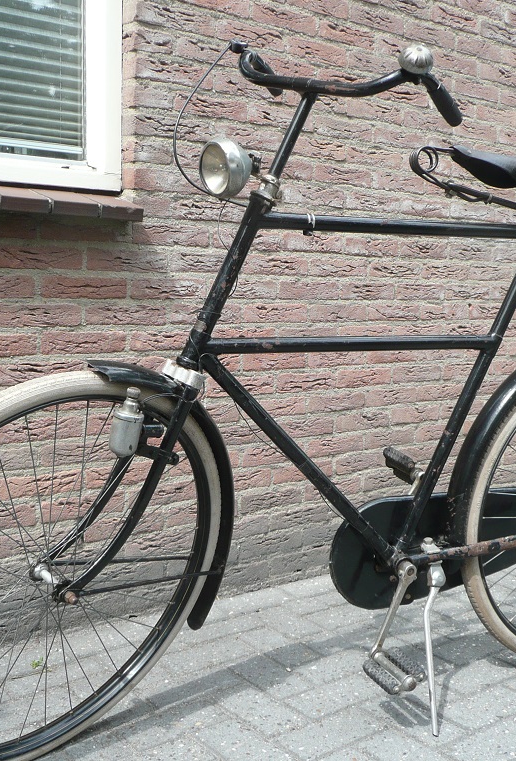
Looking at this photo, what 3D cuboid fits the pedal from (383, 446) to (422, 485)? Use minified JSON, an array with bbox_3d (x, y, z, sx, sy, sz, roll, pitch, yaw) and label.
[{"bbox_3d":[0.298,0.177,1.682,0.027,0.069,0.100,-34,24,-12],"label":"pedal"}]

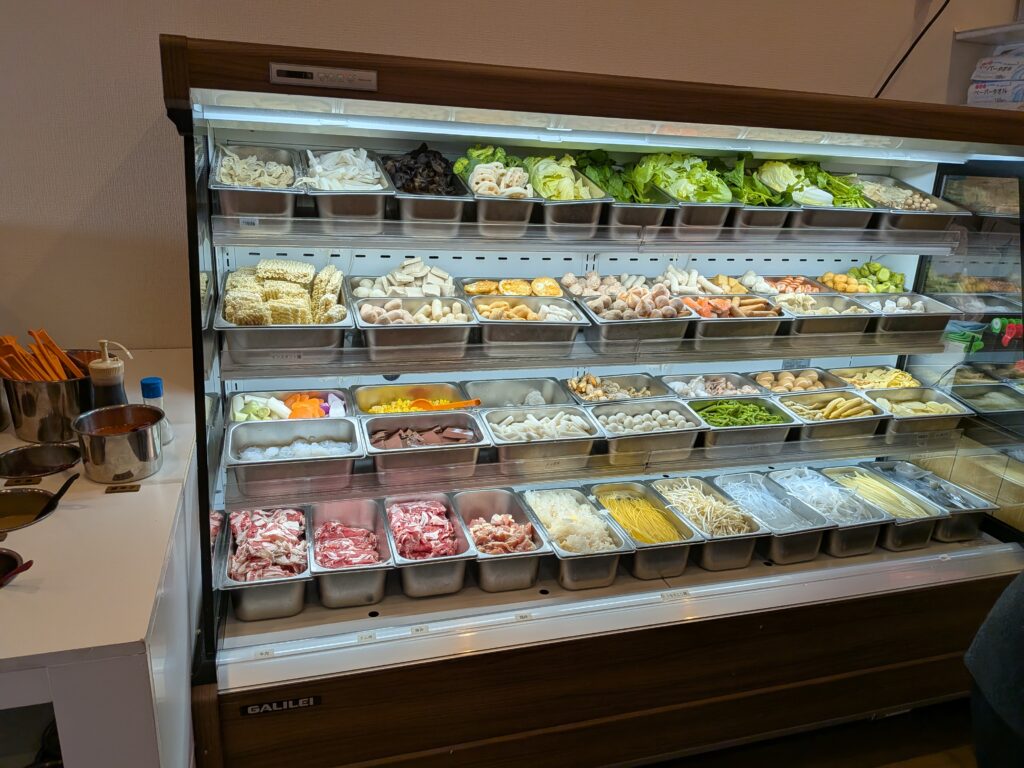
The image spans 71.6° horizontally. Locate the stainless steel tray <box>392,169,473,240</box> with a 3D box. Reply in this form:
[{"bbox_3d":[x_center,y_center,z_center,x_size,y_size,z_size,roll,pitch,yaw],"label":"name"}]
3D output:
[{"bbox_3d":[-0.194,-0.410,1.572,0.162,0.100,0.265,-2,34,-16],"label":"stainless steel tray"}]

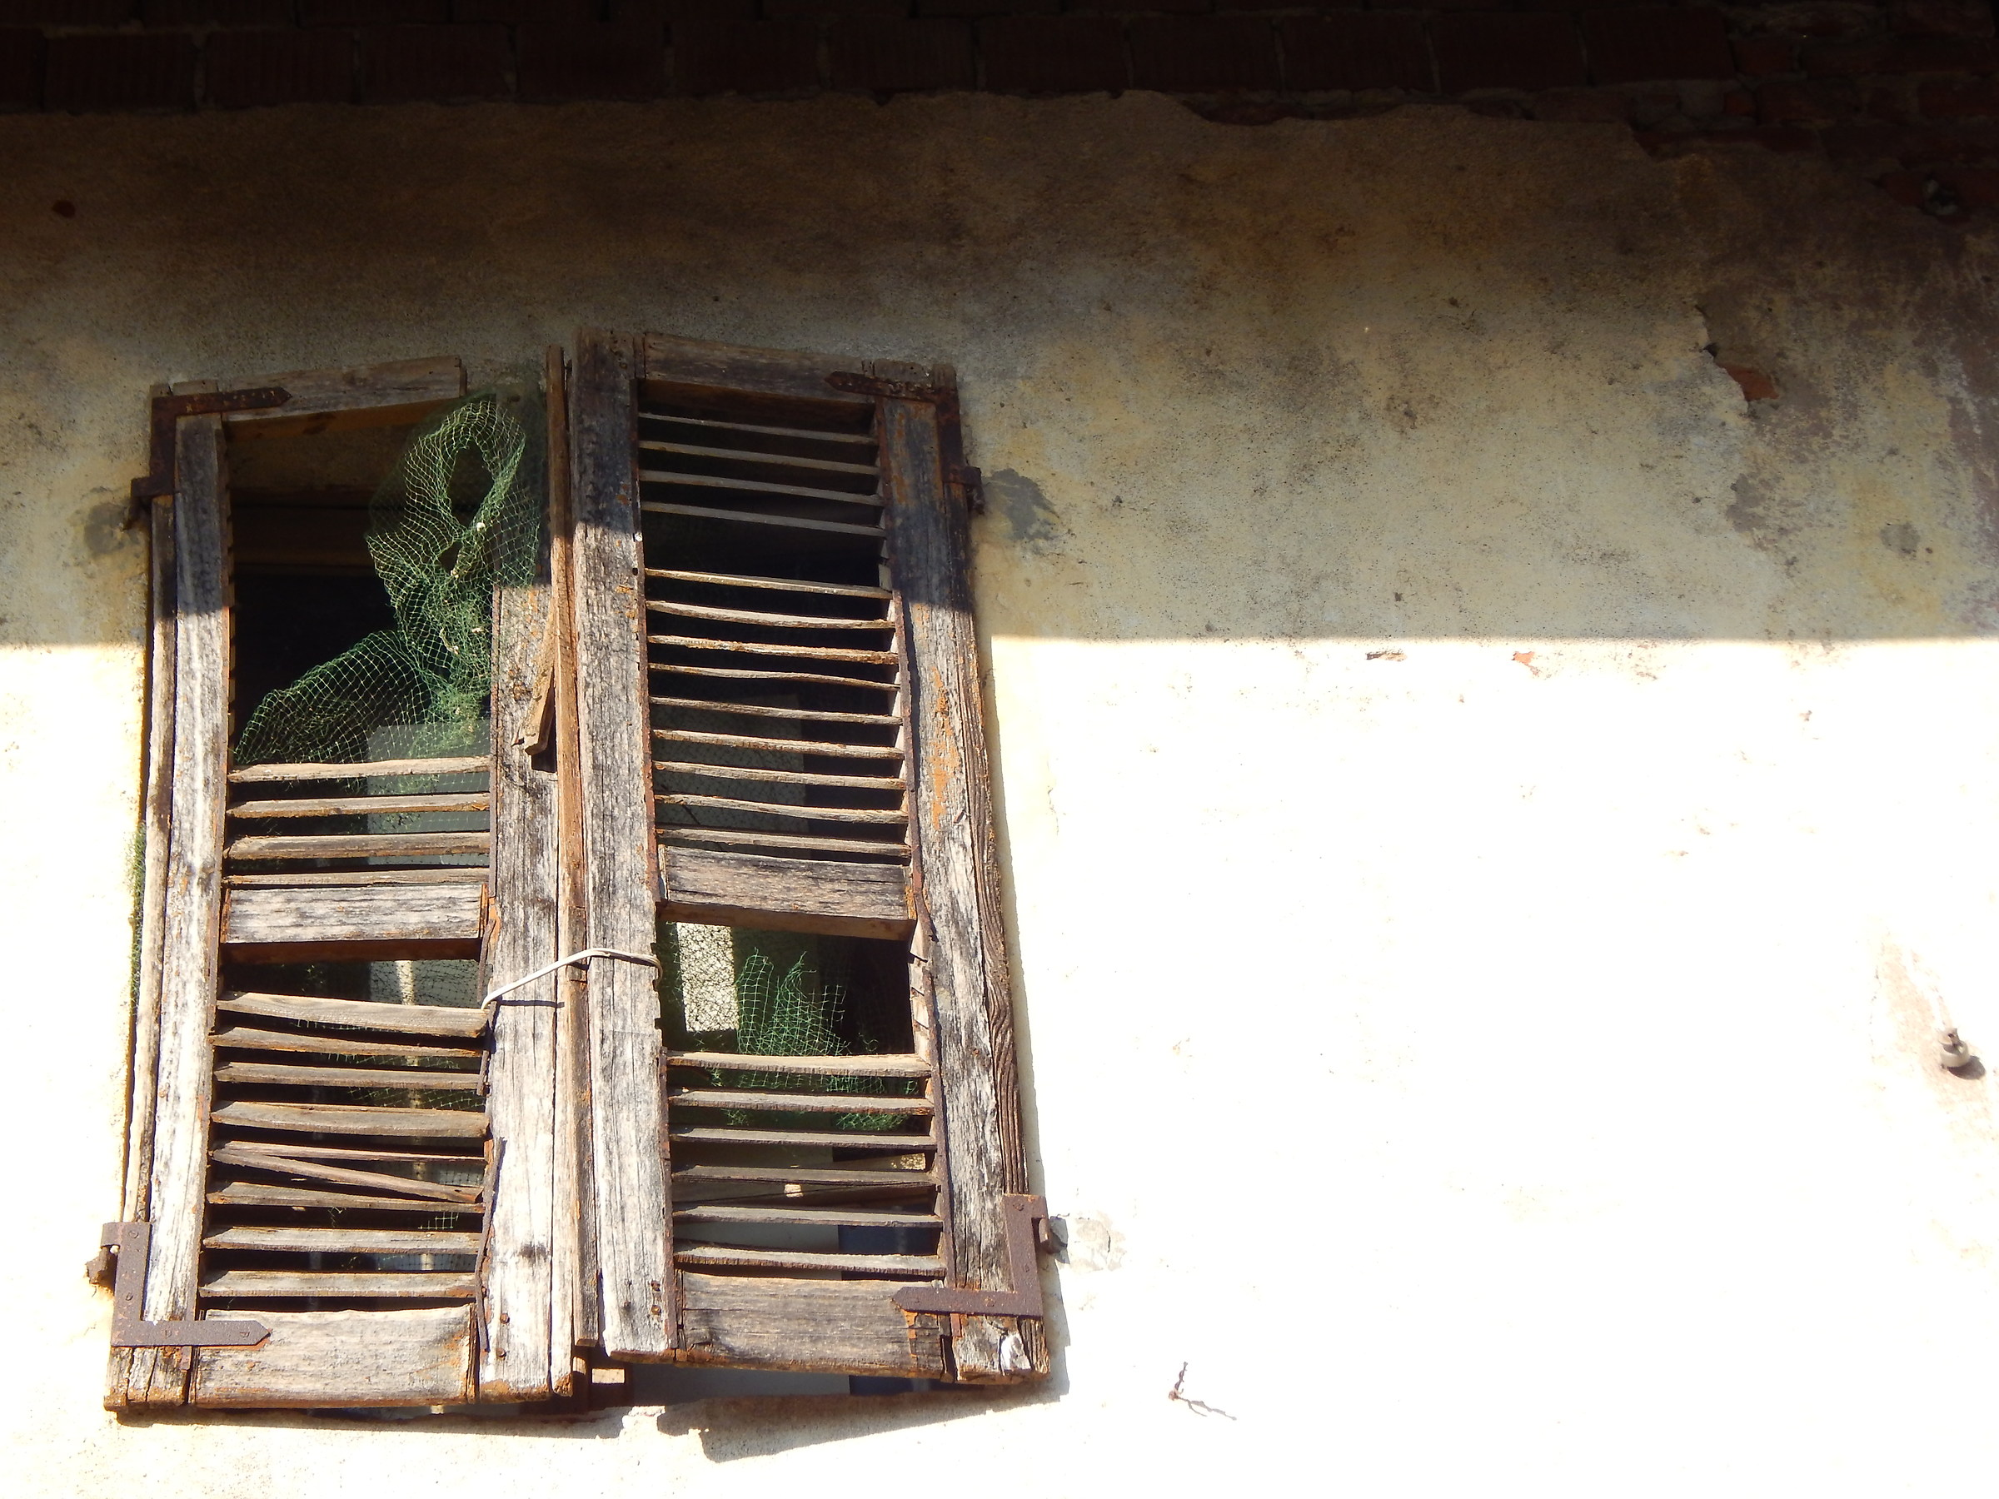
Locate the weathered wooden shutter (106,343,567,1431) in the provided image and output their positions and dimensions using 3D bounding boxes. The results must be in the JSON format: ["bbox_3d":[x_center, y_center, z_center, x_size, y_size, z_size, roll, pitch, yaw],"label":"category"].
[{"bbox_3d":[-0.690,0.116,5.700,0.454,1.415,0.050,-3,-41,-3],"label":"weathered wooden shutter"}]

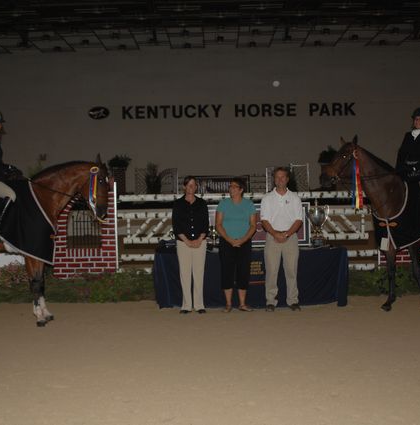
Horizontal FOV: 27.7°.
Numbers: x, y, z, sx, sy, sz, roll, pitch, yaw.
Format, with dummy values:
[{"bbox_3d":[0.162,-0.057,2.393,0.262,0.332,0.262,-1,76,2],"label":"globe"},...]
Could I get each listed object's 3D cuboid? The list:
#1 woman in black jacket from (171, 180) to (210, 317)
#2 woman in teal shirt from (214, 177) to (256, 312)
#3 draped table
[{"bbox_3d":[-0.264,0.399,10.532,0.460,1.690,0.320,-1,3,-1],"label":"woman in black jacket"},{"bbox_3d":[0.308,0.399,10.603,0.500,1.670,0.340,-1,3,3],"label":"woman in teal shirt"},{"bbox_3d":[0.530,0.832,11.334,2.470,0.735,0.760,-1,3,-1],"label":"draped table"}]

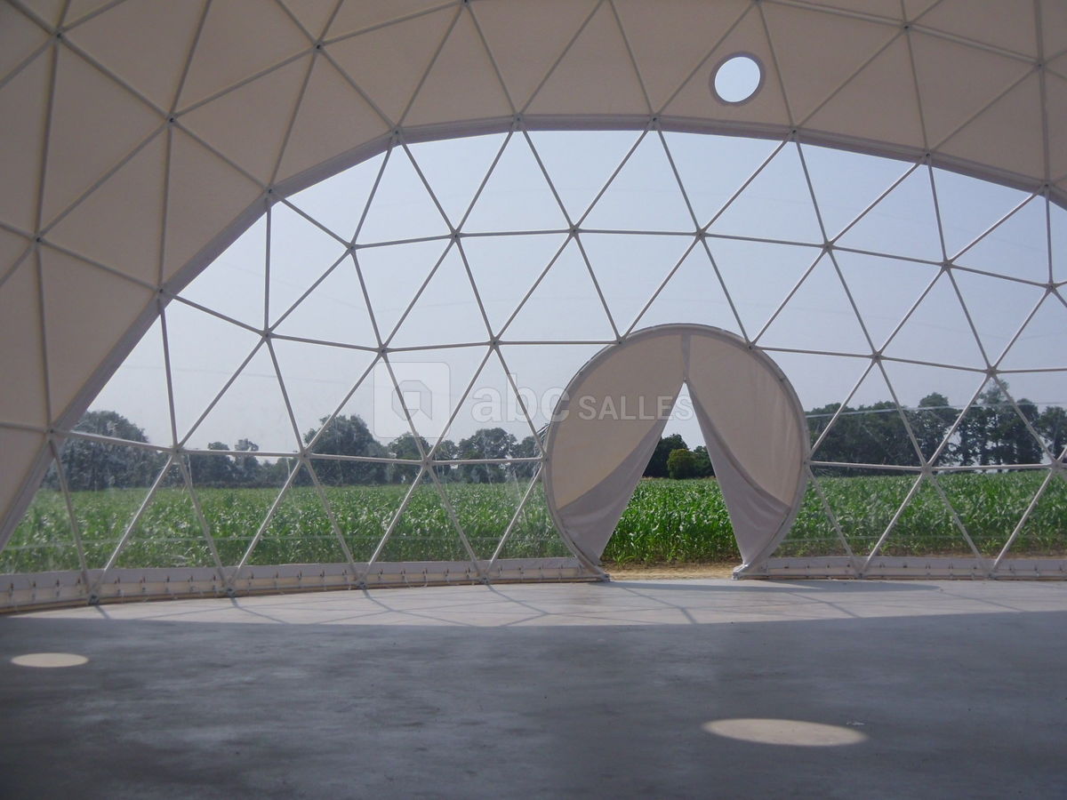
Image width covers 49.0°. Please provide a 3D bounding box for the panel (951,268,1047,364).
[{"bbox_3d":[8.615,-1.504,22.355,1.774,1.701,0.040,14,23,12],"label":"panel"}]

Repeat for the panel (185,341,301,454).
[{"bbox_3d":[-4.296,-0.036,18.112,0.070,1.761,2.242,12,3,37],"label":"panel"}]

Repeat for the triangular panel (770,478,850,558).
[{"bbox_3d":[5.424,2.328,22.933,1.560,1.570,0.070,0,-2,1],"label":"triangular panel"}]

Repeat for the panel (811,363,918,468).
[{"bbox_3d":[6.664,0.275,23.206,2.168,2.007,0.040,2,9,6],"label":"panel"}]

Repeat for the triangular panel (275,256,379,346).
[{"bbox_3d":[-3.188,-1.688,19.250,0.040,1.494,2.186,24,12,42],"label":"triangular panel"}]

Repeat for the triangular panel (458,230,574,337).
[{"bbox_3d":[-0.386,-2.035,21.197,2.155,1.896,0.040,-7,26,-26],"label":"triangular panel"}]

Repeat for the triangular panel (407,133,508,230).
[{"bbox_3d":[-1.429,-3.674,19.033,1.733,1.786,0.070,5,28,-40],"label":"triangular panel"}]

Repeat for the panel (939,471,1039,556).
[{"bbox_3d":[8.991,2.339,22.891,2.179,1.963,0.040,-3,1,18],"label":"panel"}]

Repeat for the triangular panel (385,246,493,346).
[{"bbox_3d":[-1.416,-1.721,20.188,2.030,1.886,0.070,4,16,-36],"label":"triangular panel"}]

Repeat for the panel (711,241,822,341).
[{"bbox_3d":[4.275,-2.048,22.590,2.288,1.980,0.040,4,22,-6],"label":"panel"}]

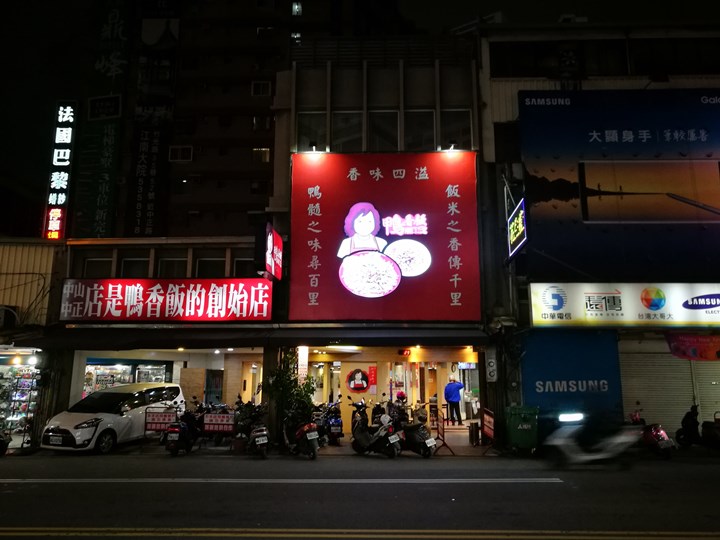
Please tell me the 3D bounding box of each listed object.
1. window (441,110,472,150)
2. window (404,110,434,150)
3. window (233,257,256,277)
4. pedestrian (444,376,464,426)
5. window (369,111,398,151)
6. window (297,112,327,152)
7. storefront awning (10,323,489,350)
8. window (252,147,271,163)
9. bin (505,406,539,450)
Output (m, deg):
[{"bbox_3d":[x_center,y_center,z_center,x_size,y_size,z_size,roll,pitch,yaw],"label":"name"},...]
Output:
[{"bbox_3d":[2.698,-3.903,15.817,0.940,1.365,0.100,0,-11,1],"label":"window"},{"bbox_3d":[1.679,-3.895,15.839,0.901,1.337,0.100,0,-11,1],"label":"window"},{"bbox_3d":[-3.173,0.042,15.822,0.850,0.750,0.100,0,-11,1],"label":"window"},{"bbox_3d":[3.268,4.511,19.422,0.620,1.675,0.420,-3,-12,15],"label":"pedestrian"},{"bbox_3d":[0.675,-4.043,16.483,0.939,1.380,0.100,0,-11,1],"label":"window"},{"bbox_3d":[-1.368,-3.891,15.911,0.895,1.297,0.100,0,-11,1],"label":"window"},{"bbox_3d":[-2.470,1.574,13.035,10.584,0.519,1.050,0,-11,1],"label":"storefront awning"},{"bbox_3d":[-7.929,-9.259,45.206,1.449,1.284,0.150,0,-11,1],"label":"window"},{"bbox_3d":[3.866,3.878,13.504,0.620,1.100,0.700,0,-11,1],"label":"bin"}]

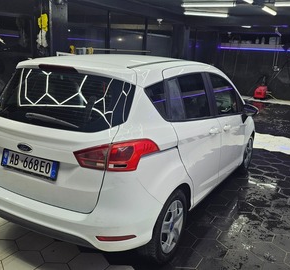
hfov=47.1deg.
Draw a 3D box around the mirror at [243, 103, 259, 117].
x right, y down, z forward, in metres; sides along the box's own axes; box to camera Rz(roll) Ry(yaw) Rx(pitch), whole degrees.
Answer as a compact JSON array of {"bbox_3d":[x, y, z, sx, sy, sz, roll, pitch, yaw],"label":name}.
[{"bbox_3d":[1.215,-0.303,3.805,0.190,0.140,0.120,10,15,28],"label":"mirror"}]

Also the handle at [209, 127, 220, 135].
[{"bbox_3d":[0.630,-0.039,2.985,0.050,0.045,0.200,10,15,28],"label":"handle"}]

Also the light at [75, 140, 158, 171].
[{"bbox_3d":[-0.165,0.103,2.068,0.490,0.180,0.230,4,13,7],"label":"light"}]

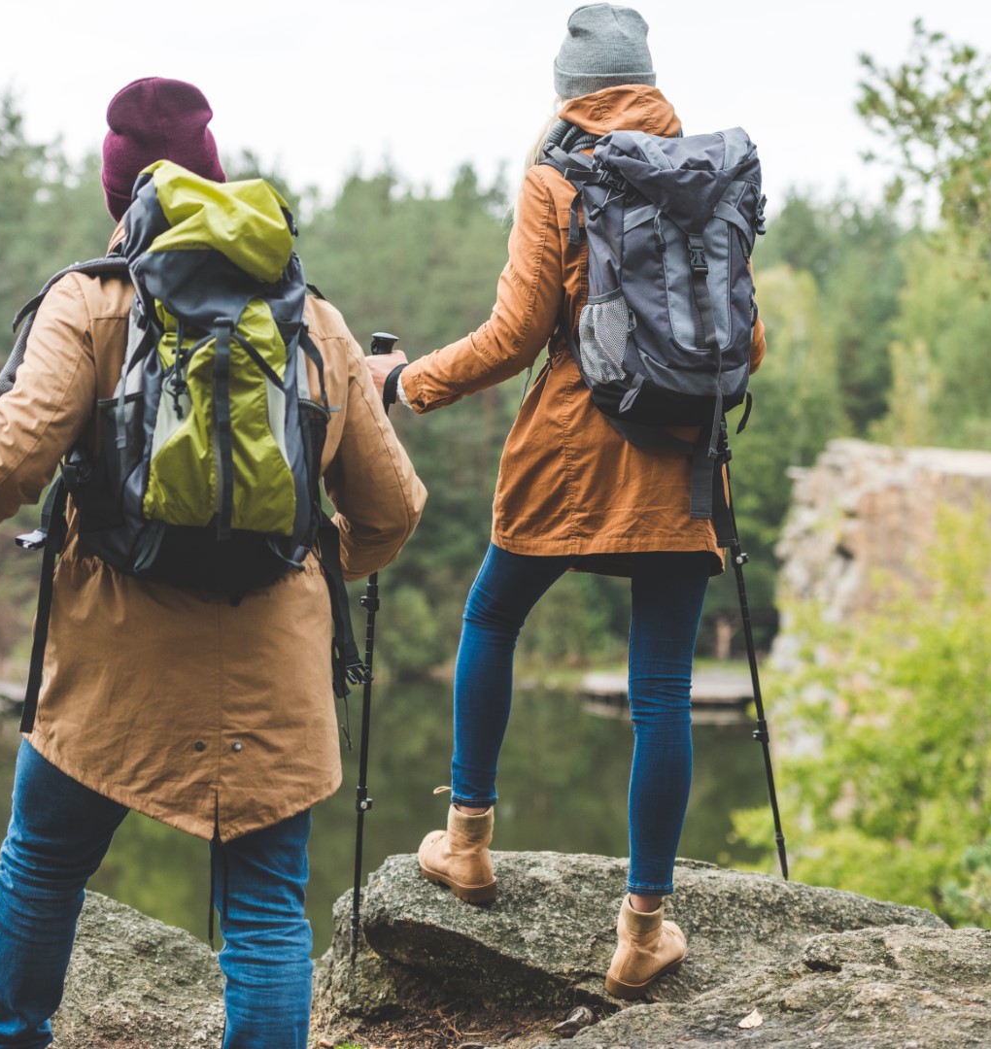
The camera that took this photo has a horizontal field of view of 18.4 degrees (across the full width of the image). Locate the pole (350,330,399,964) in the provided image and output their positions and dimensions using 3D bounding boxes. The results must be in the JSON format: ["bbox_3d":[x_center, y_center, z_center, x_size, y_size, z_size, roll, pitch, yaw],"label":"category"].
[{"bbox_3d":[-0.225,0.225,5.440,0.050,1.137,0.060,1,4,-22],"label":"pole"}]

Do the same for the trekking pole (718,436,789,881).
[{"bbox_3d":[0.473,0.142,5.750,0.050,1.081,0.060,-10,6,-21],"label":"trekking pole"}]

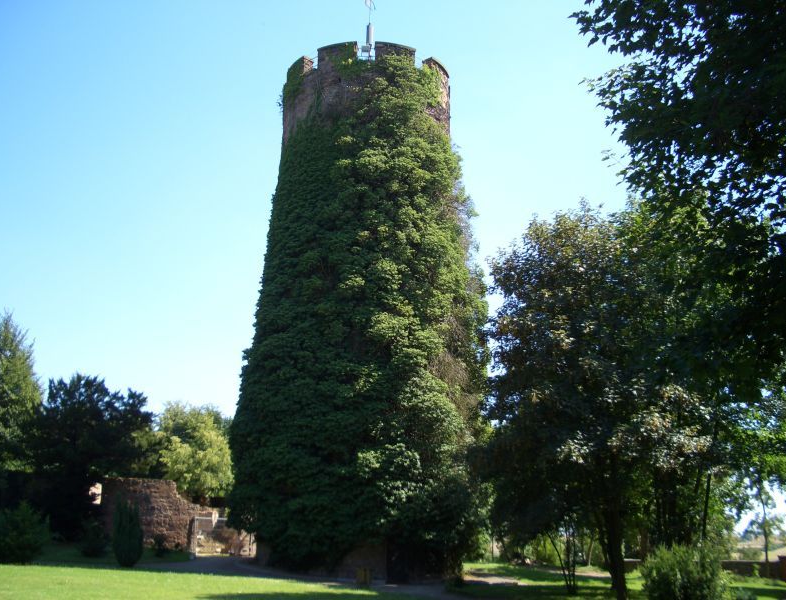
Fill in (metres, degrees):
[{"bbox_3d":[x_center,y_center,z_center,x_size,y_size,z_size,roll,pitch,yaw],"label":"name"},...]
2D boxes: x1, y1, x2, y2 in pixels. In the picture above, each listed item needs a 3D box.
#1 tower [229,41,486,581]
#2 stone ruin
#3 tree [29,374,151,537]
[{"bbox_3d":[-1.442,0.676,41.612,12.180,25.830,11.860,0,-16,0],"label":"tower"},{"bbox_3d":[-12.230,12.368,46.289,8.850,4.390,1.400,2,-16,-7],"label":"stone ruin"},{"bbox_3d":[-16.410,8.492,43.880,6.620,9.030,6.290,0,-16,0],"label":"tree"}]

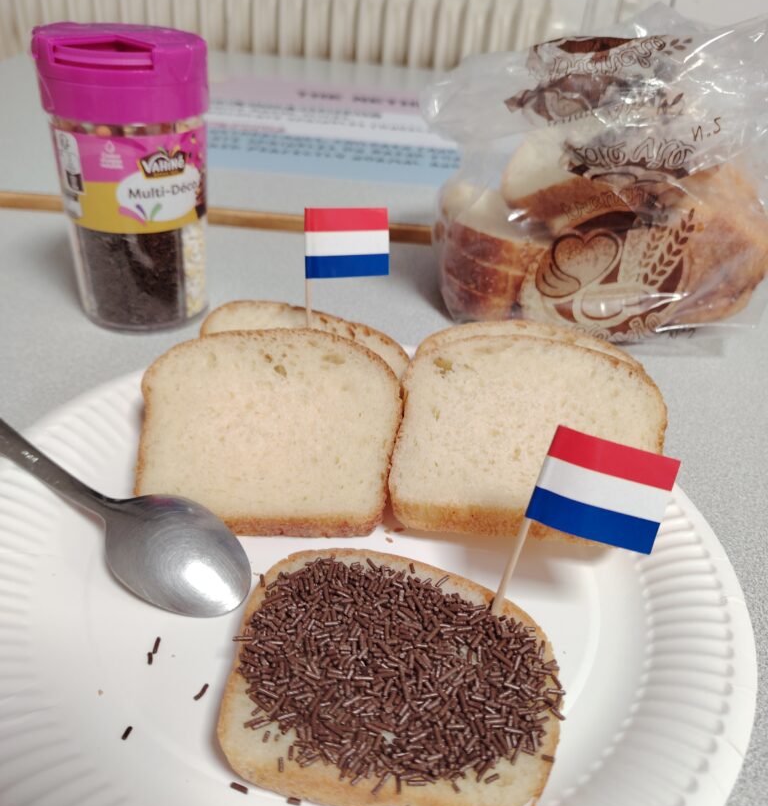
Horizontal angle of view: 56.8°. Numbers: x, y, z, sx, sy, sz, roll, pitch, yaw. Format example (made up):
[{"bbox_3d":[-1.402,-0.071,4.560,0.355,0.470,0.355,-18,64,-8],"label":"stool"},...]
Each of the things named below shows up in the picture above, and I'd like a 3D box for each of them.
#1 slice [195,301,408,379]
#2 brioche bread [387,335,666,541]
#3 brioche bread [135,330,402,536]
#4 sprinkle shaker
[{"bbox_3d":[-0.035,-0.009,0.276,0.088,0.013,0.075,14,46,7],"label":"slice"},{"bbox_3d":[0.046,0.009,0.236,0.088,0.013,0.074,9,52,12],"label":"brioche bread"},{"bbox_3d":[-0.038,0.008,0.242,0.088,0.013,0.075,4,57,-3],"label":"brioche bread"},{"bbox_3d":[-0.115,-0.104,0.331,0.069,0.122,0.069,-23,42,-35],"label":"sprinkle shaker"}]

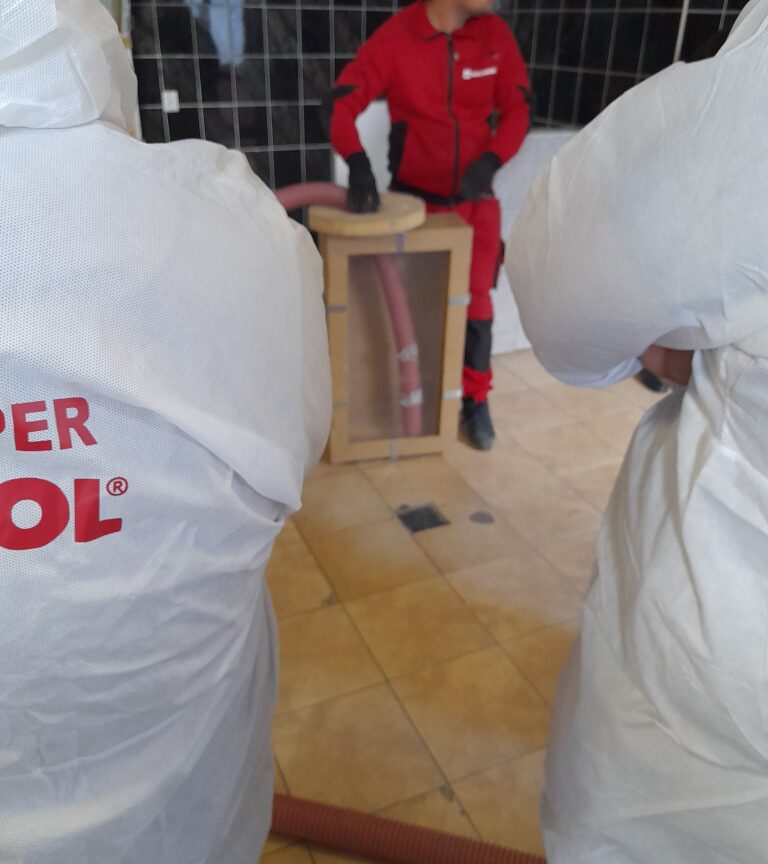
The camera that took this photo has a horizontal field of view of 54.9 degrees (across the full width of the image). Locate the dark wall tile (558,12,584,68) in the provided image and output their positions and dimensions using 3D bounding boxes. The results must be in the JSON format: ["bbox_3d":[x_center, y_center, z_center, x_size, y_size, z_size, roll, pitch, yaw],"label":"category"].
[{"bbox_3d":[0.919,-1.918,3.625,0.010,0.248,0.198,-13,32,-23],"label":"dark wall tile"}]

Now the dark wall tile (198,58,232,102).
[{"bbox_3d":[-0.960,-2.008,4.234,0.198,0.248,0.010,-11,31,-21],"label":"dark wall tile"}]

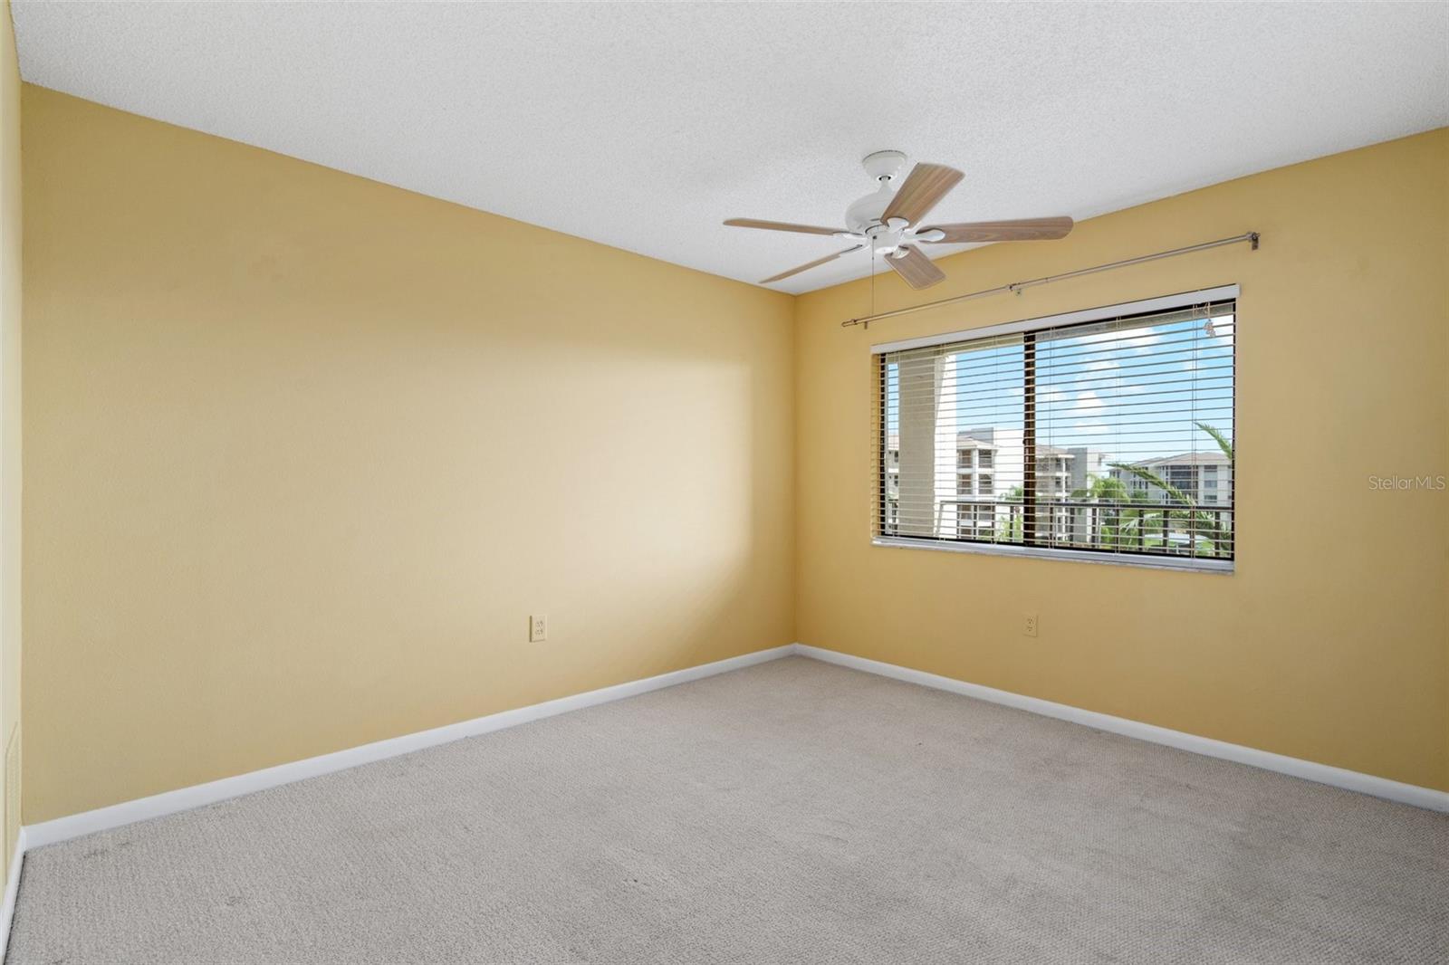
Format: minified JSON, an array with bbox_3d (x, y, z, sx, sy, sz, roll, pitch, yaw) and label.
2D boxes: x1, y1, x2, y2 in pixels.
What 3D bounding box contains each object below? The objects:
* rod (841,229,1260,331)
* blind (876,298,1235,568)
[{"bbox_3d":[1.469,-0.979,3.527,0.115,0.059,2.076,0,0,-43],"label":"rod"},{"bbox_3d":[1.543,-0.222,3.566,0.065,1.170,1.822,0,0,-43],"label":"blind"}]

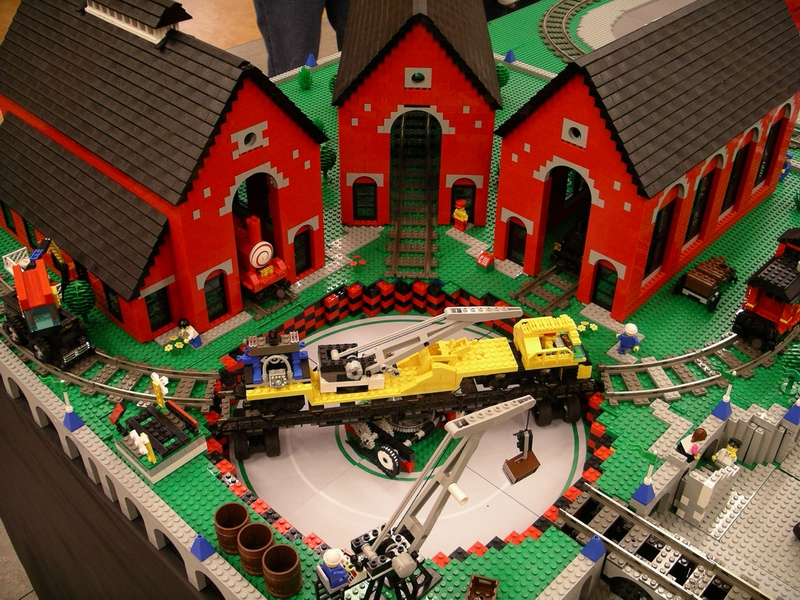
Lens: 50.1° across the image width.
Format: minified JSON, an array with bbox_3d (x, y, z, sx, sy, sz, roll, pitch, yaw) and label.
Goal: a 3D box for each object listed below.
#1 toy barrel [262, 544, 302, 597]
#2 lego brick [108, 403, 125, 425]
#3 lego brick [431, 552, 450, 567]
[{"bbox_3d":[-0.098,0.227,0.715,0.033,0.034,0.033,0,38,-1],"label":"toy barrel"},{"bbox_3d":[-0.286,0.115,0.863,0.012,0.012,0.018,31,47,33],"label":"lego brick"},{"bbox_3d":[0.035,0.232,0.746,0.016,0.011,0.016,30,45,34],"label":"lego brick"}]

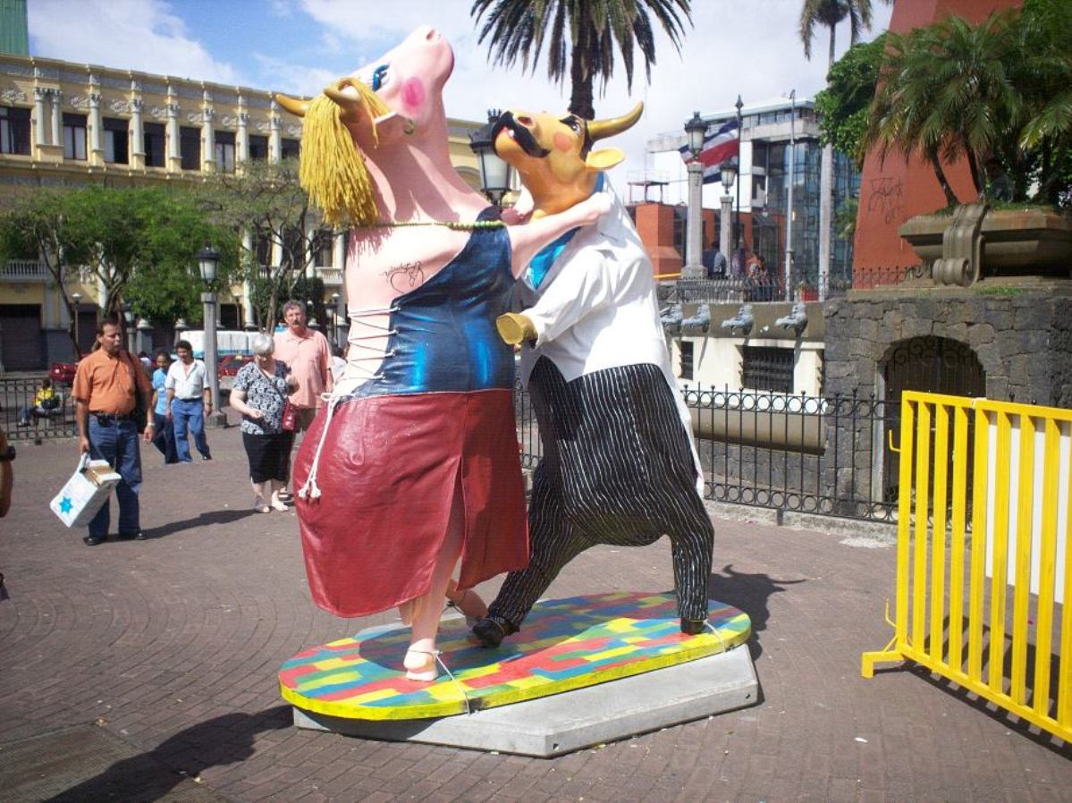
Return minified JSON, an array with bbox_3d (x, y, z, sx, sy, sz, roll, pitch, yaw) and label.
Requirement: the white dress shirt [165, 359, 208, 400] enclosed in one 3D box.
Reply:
[{"bbox_3d":[-4.769,-0.311,15.200,0.570,0.560,0.310,-1,5,-11],"label":"white dress shirt"}]

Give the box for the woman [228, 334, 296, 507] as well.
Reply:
[{"bbox_3d":[-2.471,0.181,10.000,0.600,1.570,0.420,-2,5,-18],"label":"woman"}]

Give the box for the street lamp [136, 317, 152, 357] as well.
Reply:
[{"bbox_3d":[-17.572,-2.507,50.000,0.700,2.600,0.700,0,5,0],"label":"street lamp"}]

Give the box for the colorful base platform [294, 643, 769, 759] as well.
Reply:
[{"bbox_3d":[-0.024,1.158,4.985,2.250,0.180,1.600,-3,5,-33],"label":"colorful base platform"}]

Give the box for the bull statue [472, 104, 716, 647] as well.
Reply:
[{"bbox_3d":[0.237,-0.080,5.030,1.030,2.330,0.800,-2,5,-17],"label":"bull statue"}]

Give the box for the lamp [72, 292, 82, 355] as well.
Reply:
[{"bbox_3d":[-20.130,-2.890,49.000,0.420,3.900,0.420,0,5,0],"label":"lamp"}]

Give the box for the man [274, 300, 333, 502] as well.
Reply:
[{"bbox_3d":[-2.147,-0.004,10.250,0.560,1.840,0.380,-1,5,-12],"label":"man"}]

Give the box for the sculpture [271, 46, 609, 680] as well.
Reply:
[{"bbox_3d":[-0.468,-0.202,4.900,1.360,2.720,0.840,-3,5,-28],"label":"sculpture"}]

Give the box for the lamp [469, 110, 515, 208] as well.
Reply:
[{"bbox_3d":[-0.382,-0.954,10.440,0.500,3.500,0.500,0,5,0],"label":"lamp"}]

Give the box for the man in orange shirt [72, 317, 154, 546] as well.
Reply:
[{"bbox_3d":[-3.181,0.226,8.400,0.580,1.700,0.380,-3,5,-30],"label":"man in orange shirt"}]

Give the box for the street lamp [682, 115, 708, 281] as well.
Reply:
[{"bbox_3d":[3.053,-3.976,21.500,0.520,3.350,0.520,0,5,0],"label":"street lamp"}]

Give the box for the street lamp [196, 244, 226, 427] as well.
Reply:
[{"bbox_3d":[-6.058,-1.227,20.800,0.500,3.450,0.500,0,5,0],"label":"street lamp"}]

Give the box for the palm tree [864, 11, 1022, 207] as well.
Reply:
[{"bbox_3d":[4.490,-3.232,12.300,1.750,2.150,1.750,2,5,22],"label":"palm tree"}]

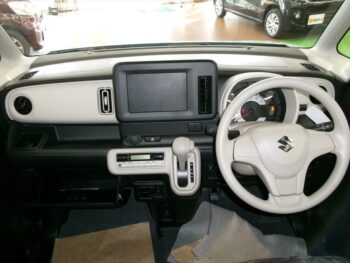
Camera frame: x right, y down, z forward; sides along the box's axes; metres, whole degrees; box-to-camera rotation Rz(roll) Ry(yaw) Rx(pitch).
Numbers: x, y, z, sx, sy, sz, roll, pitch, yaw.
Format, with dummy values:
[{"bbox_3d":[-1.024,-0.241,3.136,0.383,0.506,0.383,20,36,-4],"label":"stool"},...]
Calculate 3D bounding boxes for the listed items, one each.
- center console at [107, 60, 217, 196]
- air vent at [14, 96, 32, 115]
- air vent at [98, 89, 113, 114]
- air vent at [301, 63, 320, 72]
[{"bbox_3d":[-0.040,-0.003,0.983,0.355,0.430,0.190,-2,29,2],"label":"center console"},{"bbox_3d":[-0.561,-0.096,1.050,0.065,0.067,0.030,1,21,6],"label":"air vent"},{"bbox_3d":[-0.249,-0.107,1.015,0.050,0.094,0.030,-2,21,2],"label":"air vent"},{"bbox_3d":[0.493,-0.233,1.030,0.070,0.025,0.060,-2,29,2],"label":"air vent"}]

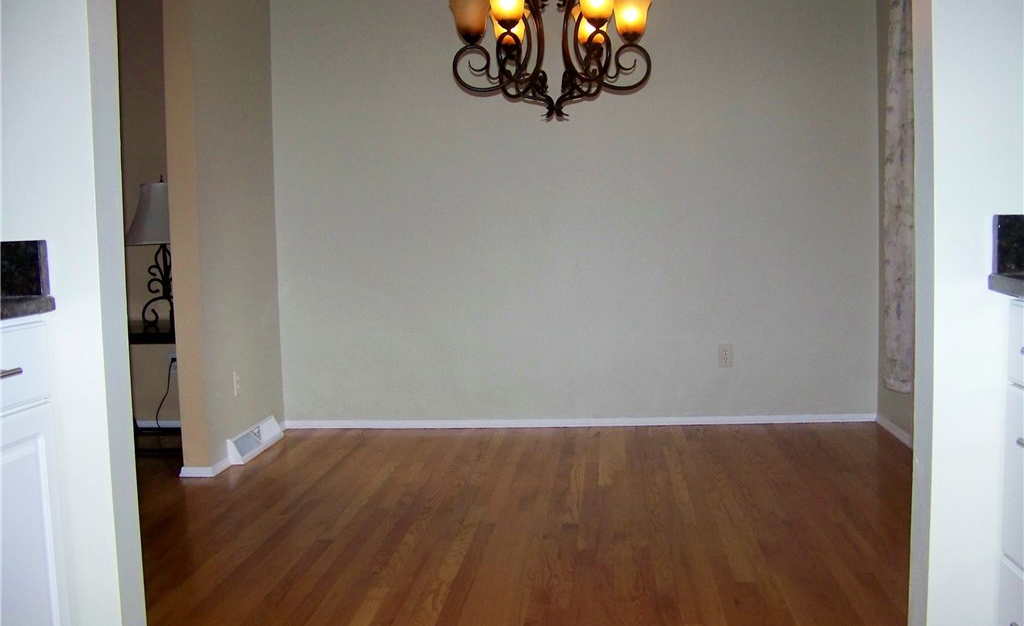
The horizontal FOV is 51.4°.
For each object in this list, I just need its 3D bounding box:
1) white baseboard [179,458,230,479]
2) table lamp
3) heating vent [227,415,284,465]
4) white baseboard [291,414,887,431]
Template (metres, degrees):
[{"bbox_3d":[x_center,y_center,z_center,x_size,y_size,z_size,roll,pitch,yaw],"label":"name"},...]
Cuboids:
[{"bbox_3d":[-1.308,0.655,4.561,0.155,0.046,0.235,-1,5,5],"label":"white baseboard"},{"bbox_3d":[-1.664,-0.300,5.104,0.400,0.715,0.400,-1,5,5],"label":"table lamp"},{"bbox_3d":[-1.188,0.587,4.994,0.078,0.107,0.645,-1,5,5],"label":"heating vent"},{"bbox_3d":[0.323,0.553,5.404,3.000,0.045,0.016,-1,5,5],"label":"white baseboard"}]

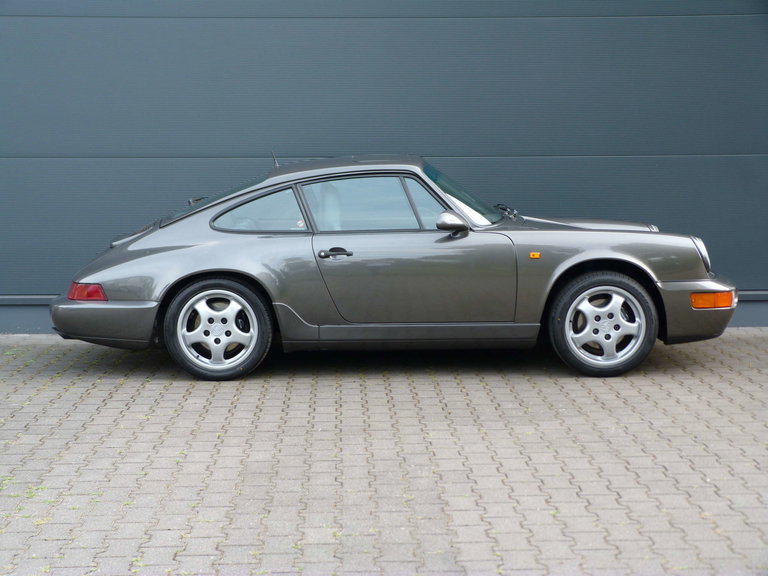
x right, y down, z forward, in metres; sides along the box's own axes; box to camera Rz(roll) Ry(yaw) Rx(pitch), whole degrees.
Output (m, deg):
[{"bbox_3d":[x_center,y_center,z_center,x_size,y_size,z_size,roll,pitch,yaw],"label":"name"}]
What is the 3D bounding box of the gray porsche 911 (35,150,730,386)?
[{"bbox_3d":[0.080,-0.204,8.661,4.260,1.310,1.690,0,7,-2],"label":"gray porsche 911"}]

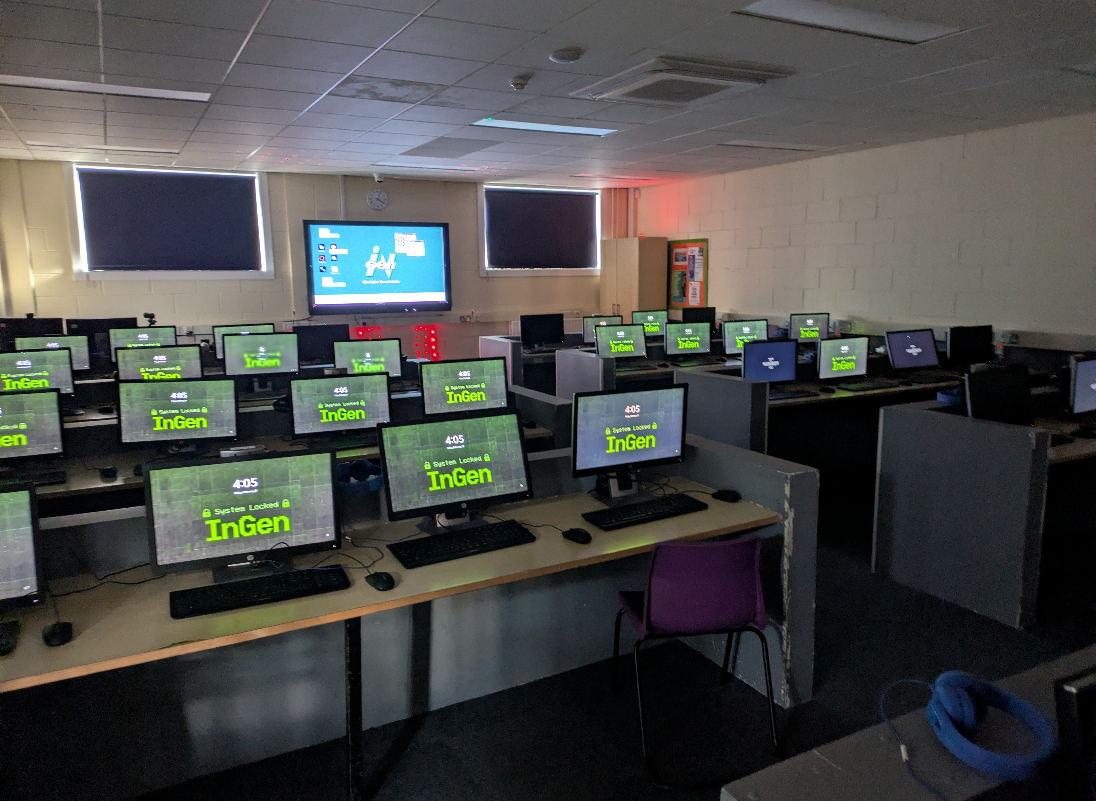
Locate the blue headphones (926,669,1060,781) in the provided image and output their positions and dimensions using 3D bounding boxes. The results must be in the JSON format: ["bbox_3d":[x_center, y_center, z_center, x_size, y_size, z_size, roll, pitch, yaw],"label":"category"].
[{"bbox_3d":[0.676,0.491,1.199,0.155,0.072,0.172,-9,13,-40],"label":"blue headphones"}]

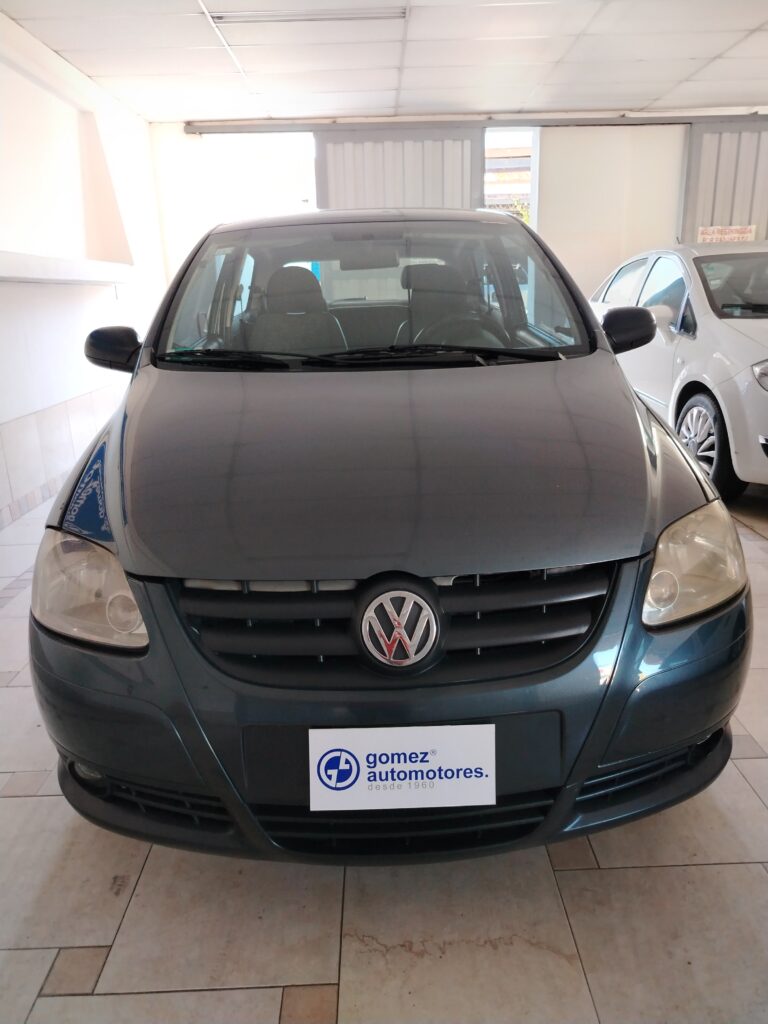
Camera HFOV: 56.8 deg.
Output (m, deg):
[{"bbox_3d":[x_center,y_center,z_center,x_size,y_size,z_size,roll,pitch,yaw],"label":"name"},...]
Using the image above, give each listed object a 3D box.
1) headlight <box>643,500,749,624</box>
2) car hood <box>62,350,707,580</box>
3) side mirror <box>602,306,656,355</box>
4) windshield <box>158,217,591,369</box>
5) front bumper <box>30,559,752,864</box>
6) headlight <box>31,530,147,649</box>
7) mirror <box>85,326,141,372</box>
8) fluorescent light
[{"bbox_3d":[0.610,0.091,1.401,0.310,0.190,0.250,-7,17,-16],"label":"headlight"},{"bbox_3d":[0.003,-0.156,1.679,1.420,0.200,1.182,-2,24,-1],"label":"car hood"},{"bbox_3d":[0.815,-0.610,2.385,0.210,0.150,0.130,-2,17,-1],"label":"side mirror"},{"bbox_3d":[-0.034,-0.709,2.283,1.380,0.150,0.760,-2,60,-1],"label":"windshield"},{"bbox_3d":[0.029,0.322,1.376,1.600,0.550,0.490,-2,17,-1],"label":"front bumper"},{"bbox_3d":[-0.569,0.138,1.372,0.310,0.190,0.250,2,17,13],"label":"headlight"},{"bbox_3d":[-0.888,-0.537,2.345,0.210,0.150,0.130,-2,17,-1],"label":"mirror"},{"bbox_3d":[-0.458,-3.101,4.404,1.200,0.070,0.170,-2,17,0],"label":"fluorescent light"}]

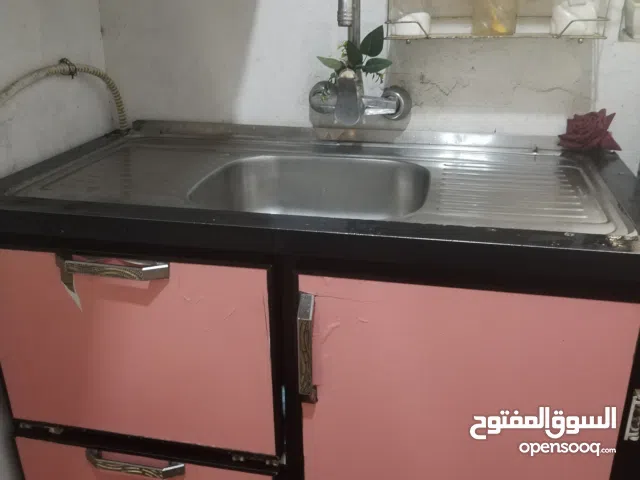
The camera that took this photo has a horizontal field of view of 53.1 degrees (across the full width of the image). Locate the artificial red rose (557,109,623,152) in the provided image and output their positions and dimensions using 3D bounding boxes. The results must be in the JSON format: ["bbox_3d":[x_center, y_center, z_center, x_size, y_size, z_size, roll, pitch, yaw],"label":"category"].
[{"bbox_3d":[0.506,-0.206,1.204,0.114,0.080,0.098,4,23,13],"label":"artificial red rose"}]

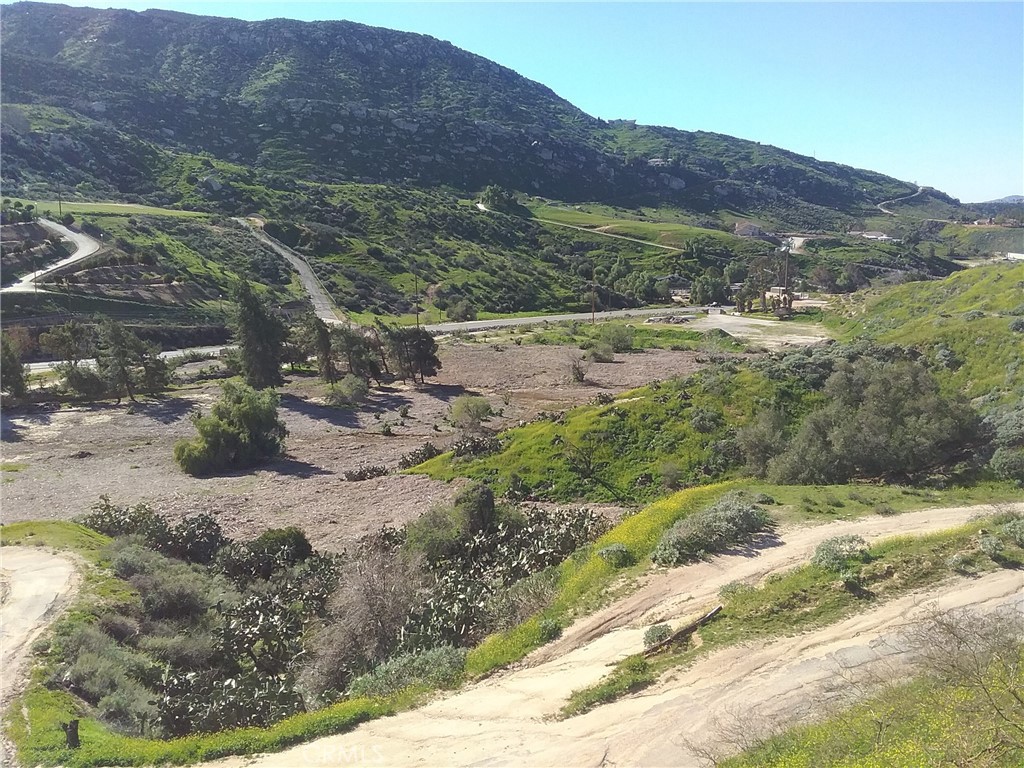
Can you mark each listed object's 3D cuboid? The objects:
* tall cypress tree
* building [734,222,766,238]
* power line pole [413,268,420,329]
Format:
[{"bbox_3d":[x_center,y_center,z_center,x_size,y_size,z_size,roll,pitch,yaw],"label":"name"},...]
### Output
[{"bbox_3d":[-31.007,-5.944,111.341,6.000,13.180,6.000,-3,10,-15],"label":"tall cypress tree"},{"bbox_3d":[122.697,-79.483,473.173,15.000,7.570,12.000,2,10,14],"label":"building"},{"bbox_3d":[-16.979,-14.714,164.965,0.400,12.050,0.400,-1,10,-6],"label":"power line pole"}]

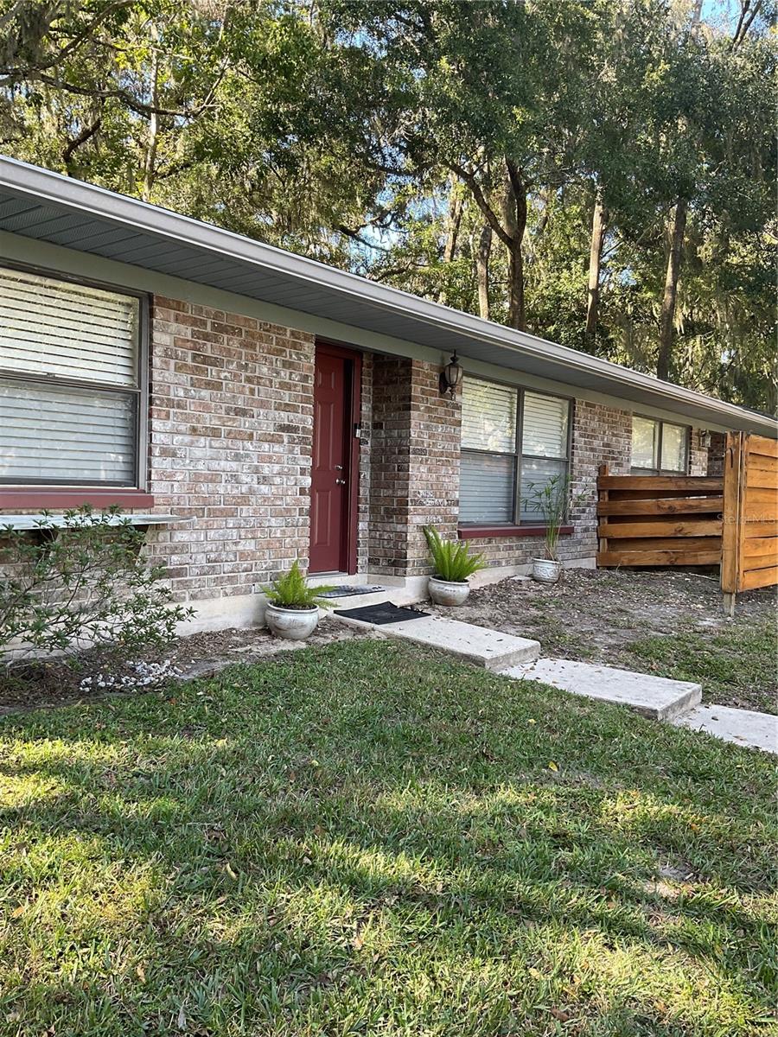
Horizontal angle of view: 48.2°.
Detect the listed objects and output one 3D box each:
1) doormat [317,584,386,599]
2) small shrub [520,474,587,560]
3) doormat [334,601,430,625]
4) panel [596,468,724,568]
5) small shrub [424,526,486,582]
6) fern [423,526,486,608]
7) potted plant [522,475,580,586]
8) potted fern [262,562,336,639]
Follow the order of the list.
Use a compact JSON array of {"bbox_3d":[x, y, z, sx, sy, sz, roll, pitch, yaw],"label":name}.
[{"bbox_3d":[-0.441,0.649,7.729,0.450,0.020,0.765,3,2,37],"label":"doormat"},{"bbox_3d":[1.839,-0.009,9.652,0.640,0.932,0.680,3,2,37],"label":"small shrub"},{"bbox_3d":[-0.051,0.812,7.409,0.500,0.025,0.760,9,6,36],"label":"doormat"},{"bbox_3d":[3.568,0.033,11.213,1.720,1.320,0.120,2,2,29],"label":"panel"},{"bbox_3d":[0.634,0.344,8.329,0.520,0.515,0.560,1,2,0],"label":"small shrub"},{"bbox_3d":[0.634,0.456,8.333,0.500,0.739,0.530,1,2,0],"label":"fern"},{"bbox_3d":[1.801,0.120,9.656,0.600,1.190,0.620,1,2,0],"label":"potted plant"},{"bbox_3d":[-0.665,0.605,6.396,0.480,0.542,0.500,1,2,0],"label":"potted fern"}]

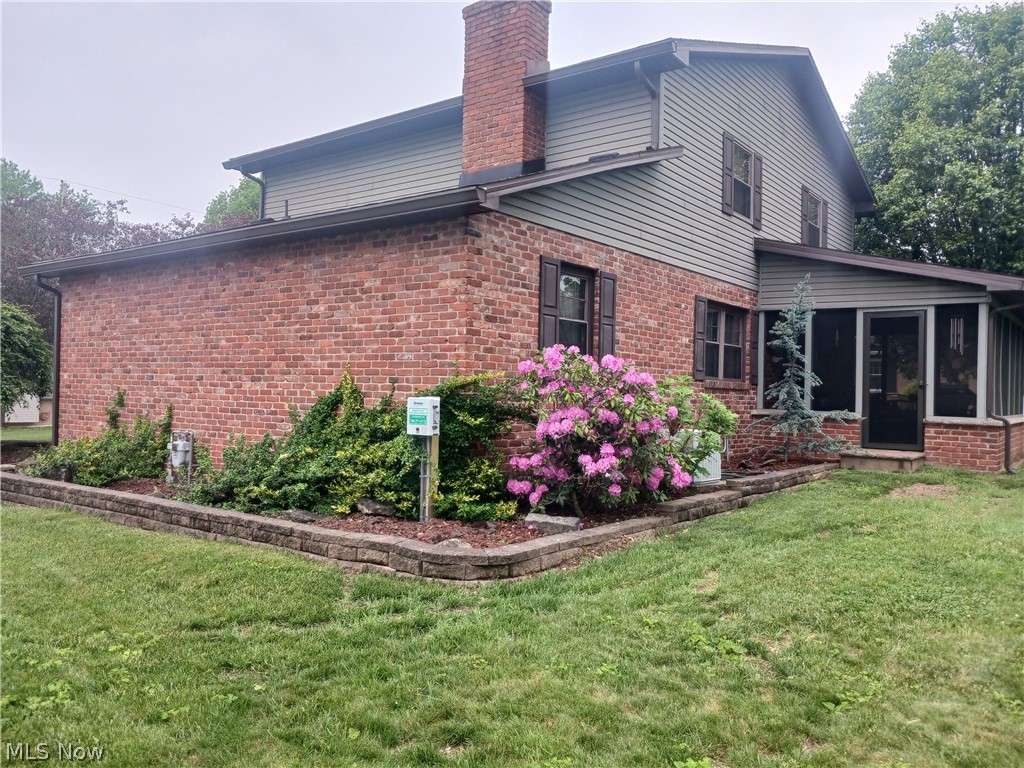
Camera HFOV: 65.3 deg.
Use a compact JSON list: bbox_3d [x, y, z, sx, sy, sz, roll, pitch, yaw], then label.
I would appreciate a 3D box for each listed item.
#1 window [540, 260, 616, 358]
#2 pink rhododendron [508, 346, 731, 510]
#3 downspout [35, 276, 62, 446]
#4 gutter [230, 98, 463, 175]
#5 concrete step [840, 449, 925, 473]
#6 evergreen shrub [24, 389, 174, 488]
[{"bbox_3d":[0.729,-0.707,8.845,0.120,1.195,1.560,1,0,37],"label":"window"},{"bbox_3d":[1.007,0.426,7.473,1.500,1.550,2.250,1,0,37],"label":"pink rhododendron"},{"bbox_3d":[-7.098,-0.288,12.167,0.085,2.670,0.360,1,0,37],"label":"downspout"},{"bbox_3d":[-3.034,-4.161,13.460,6.070,0.130,0.130,1,0,37],"label":"gutter"},{"bbox_3d":[5.384,1.104,11.541,0.950,0.220,0.980,1,0,37],"label":"concrete step"},{"bbox_3d":[-5.267,0.619,10.206,2.500,1.000,1.250,1,0,37],"label":"evergreen shrub"}]

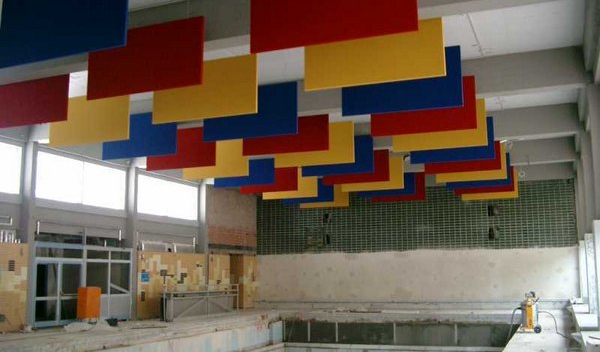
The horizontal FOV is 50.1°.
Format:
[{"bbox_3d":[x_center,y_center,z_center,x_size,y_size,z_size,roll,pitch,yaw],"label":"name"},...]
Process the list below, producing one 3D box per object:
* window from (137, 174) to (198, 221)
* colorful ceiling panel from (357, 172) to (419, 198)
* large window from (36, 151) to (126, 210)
[{"bbox_3d":[-5.334,0.955,26.397,0.120,1.520,4.402,-4,-9,22],"label":"window"},{"bbox_3d":[3.579,0.239,26.663,2.425,1.198,0.050,-4,-9,22],"label":"colorful ceiling panel"},{"bbox_3d":[-7.266,0.259,21.690,0.120,1.520,4.402,-4,-9,22],"label":"large window"}]

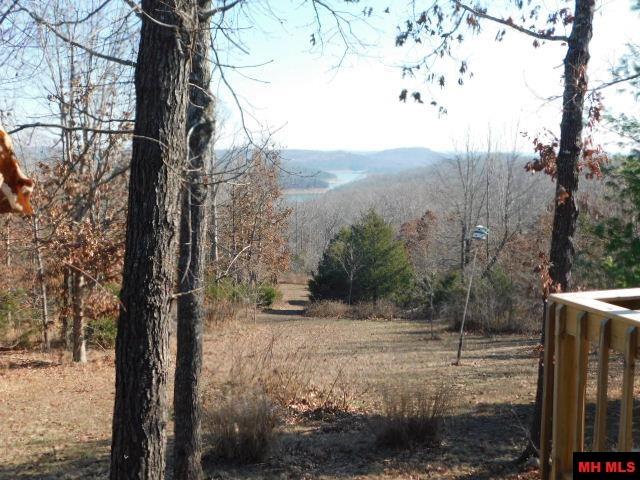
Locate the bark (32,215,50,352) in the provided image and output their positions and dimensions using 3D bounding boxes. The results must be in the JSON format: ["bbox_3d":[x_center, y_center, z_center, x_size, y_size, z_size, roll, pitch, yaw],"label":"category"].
[{"bbox_3d":[-8.398,1.342,22.300,0.340,4.200,0.300,-2,7,-21],"label":"bark"}]

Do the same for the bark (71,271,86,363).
[{"bbox_3d":[-6.695,2.121,20.500,0.370,2.550,0.360,-2,6,-18],"label":"bark"}]

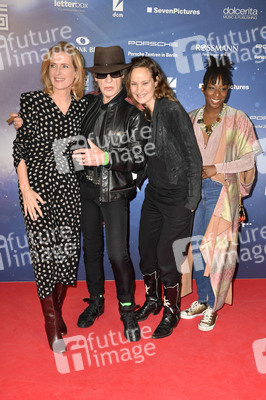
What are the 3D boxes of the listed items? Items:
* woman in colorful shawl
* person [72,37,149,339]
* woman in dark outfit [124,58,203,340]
[{"bbox_3d":[0.567,-0.026,2.961,0.530,1.740,0.400,10,17,29],"label":"woman in colorful shawl"},{"bbox_3d":[-0.148,-0.011,2.772,0.540,1.780,0.460,7,16,19],"label":"person"},{"bbox_3d":[0.180,0.003,2.841,0.490,1.730,0.440,12,18,35],"label":"woman in dark outfit"}]

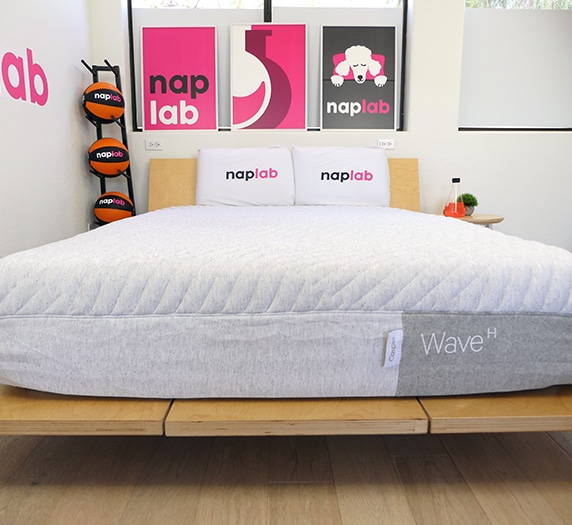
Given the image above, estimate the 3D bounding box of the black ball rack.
[{"bbox_3d":[-1.092,-0.491,3.094,0.280,1.450,0.320,0,10,-1],"label":"black ball rack"}]

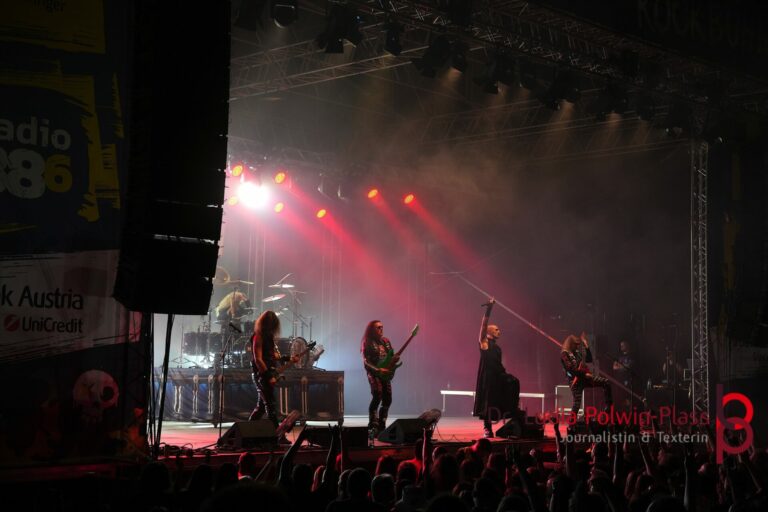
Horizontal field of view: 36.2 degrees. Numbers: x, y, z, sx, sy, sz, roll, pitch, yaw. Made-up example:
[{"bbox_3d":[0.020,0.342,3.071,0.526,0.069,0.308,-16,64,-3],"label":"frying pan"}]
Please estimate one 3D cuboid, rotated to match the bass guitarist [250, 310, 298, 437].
[{"bbox_3d":[-1.526,1.667,16.500,0.620,1.760,0.620,-2,-5,38],"label":"bass guitarist"}]

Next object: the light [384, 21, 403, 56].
[{"bbox_3d":[0.142,-3.244,17.500,0.290,0.500,0.330,5,-5,-41],"label":"light"}]

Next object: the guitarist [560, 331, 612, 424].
[{"bbox_3d":[3.504,2.146,20.300,0.820,1.720,0.620,-1,-5,30],"label":"guitarist"}]

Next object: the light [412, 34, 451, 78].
[{"bbox_3d":[0.729,-3.061,18.000,0.500,0.600,0.420,5,-5,-41],"label":"light"}]

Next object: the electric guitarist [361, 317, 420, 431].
[{"bbox_3d":[0.067,1.827,17.500,0.780,1.740,0.620,5,-6,-43],"label":"electric guitarist"}]

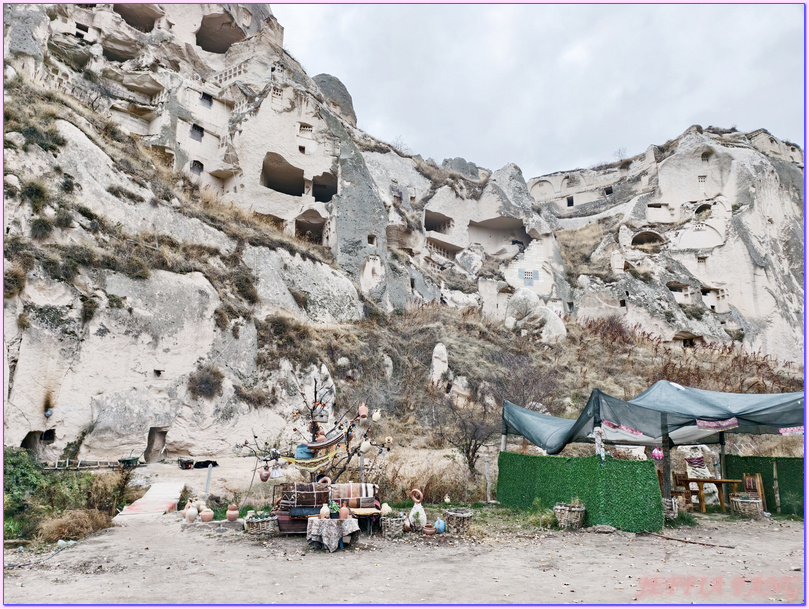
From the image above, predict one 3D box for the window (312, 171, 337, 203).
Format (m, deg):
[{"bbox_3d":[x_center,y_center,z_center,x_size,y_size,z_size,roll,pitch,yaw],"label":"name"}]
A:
[{"bbox_3d":[-6.986,-10.305,47.000,2.000,2.600,1.000,4,-13,-17],"label":"window"}]

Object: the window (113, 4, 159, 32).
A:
[{"bbox_3d":[-26.490,-28.361,53.000,4.000,2.800,1.500,4,-13,-17],"label":"window"}]

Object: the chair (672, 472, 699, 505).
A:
[{"bbox_3d":[6.329,4.170,12.100,0.500,0.880,0.460,-1,-12,6],"label":"chair"}]

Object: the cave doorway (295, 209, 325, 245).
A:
[{"bbox_3d":[-7.900,-6.471,45.232,2.500,2.550,0.700,4,-15,-14],"label":"cave doorway"}]

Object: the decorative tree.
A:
[{"bbox_3d":[-1.744,2.691,10.200,2.750,2.450,2.000,0,-12,0],"label":"decorative tree"}]

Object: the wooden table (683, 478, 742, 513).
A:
[{"bbox_3d":[6.810,4.223,11.900,1.200,0.750,0.680,-2,-12,9],"label":"wooden table"}]

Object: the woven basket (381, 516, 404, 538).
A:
[{"bbox_3d":[-0.208,3.858,9.389,0.400,0.320,0.380,0,-14,-1],"label":"woven basket"}]

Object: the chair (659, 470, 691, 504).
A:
[{"bbox_3d":[5.880,4.054,11.700,0.500,0.880,0.460,-1,-12,6],"label":"chair"}]

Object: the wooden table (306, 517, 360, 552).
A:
[{"bbox_3d":[-1.116,3.570,8.514,0.720,0.450,0.550,1,-14,-3],"label":"wooden table"}]

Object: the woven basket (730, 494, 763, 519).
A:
[{"bbox_3d":[7.475,4.444,11.809,0.560,0.370,0.520,-8,-16,30],"label":"woven basket"}]

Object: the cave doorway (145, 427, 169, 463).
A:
[{"bbox_3d":[-11.981,6.763,26.000,1.000,1.650,0.500,4,-13,-17],"label":"cave doorway"}]

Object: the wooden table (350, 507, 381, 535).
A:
[{"bbox_3d":[-0.670,3.721,9.250,0.530,0.430,0.450,0,-12,0],"label":"wooden table"}]

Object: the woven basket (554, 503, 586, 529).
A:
[{"bbox_3d":[3.149,4.022,10.262,0.560,0.430,0.540,-4,-15,16],"label":"woven basket"}]

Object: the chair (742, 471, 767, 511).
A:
[{"bbox_3d":[7.788,4.284,12.278,0.480,0.910,0.460,2,-14,-9],"label":"chair"}]

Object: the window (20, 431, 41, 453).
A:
[{"bbox_3d":[-17.025,6.237,24.500,0.850,1.000,0.400,6,-14,-26],"label":"window"}]

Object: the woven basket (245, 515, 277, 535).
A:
[{"bbox_3d":[-2.431,3.757,9.150,0.500,0.320,0.400,0,-12,0],"label":"woven basket"}]

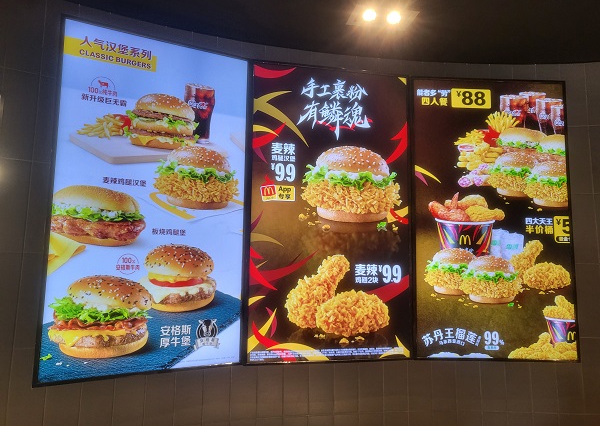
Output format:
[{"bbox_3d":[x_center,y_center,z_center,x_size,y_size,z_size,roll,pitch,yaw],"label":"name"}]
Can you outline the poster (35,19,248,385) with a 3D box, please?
[{"bbox_3d":[-0.532,-0.043,1.673,0.710,1.240,0.050,4,-7,-28],"label":"poster"}]

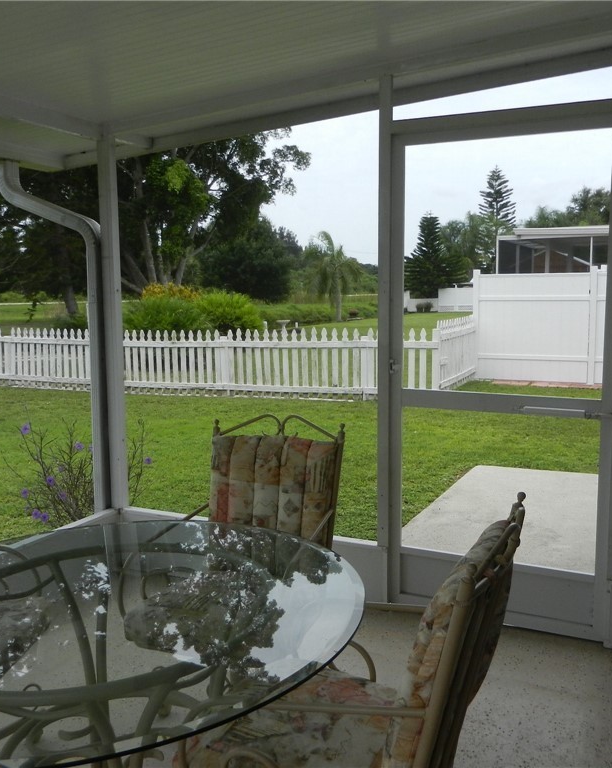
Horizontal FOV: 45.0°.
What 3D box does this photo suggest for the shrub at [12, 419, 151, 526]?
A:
[{"bbox_3d":[-1.335,0.586,4.550,0.800,0.700,0.700,0,7,0],"label":"shrub"}]

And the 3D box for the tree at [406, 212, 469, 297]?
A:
[{"bbox_3d":[11.028,-10.568,64.210,6.700,8.600,6.700,0,7,0],"label":"tree"}]

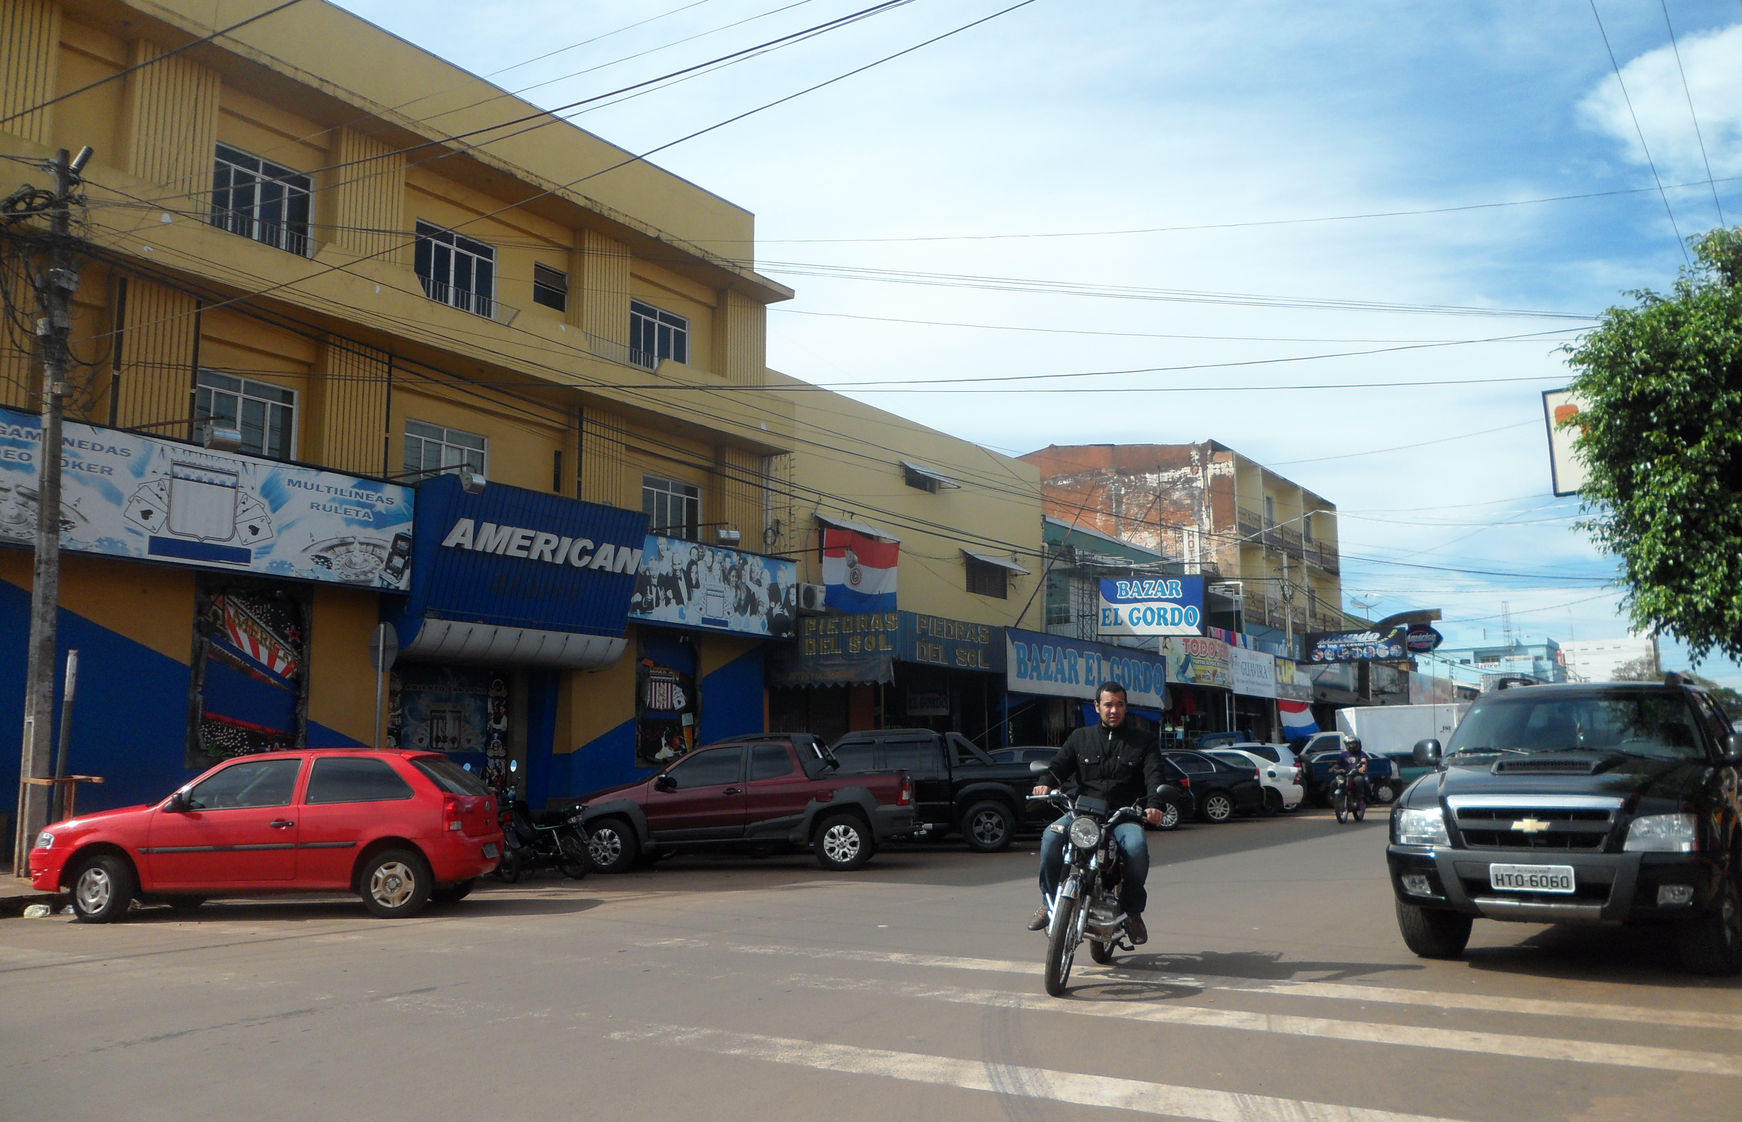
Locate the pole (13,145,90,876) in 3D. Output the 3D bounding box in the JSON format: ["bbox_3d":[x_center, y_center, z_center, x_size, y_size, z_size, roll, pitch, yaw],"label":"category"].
[{"bbox_3d":[-8.369,-0.640,13.843,0.380,7.561,0.400,-7,-11,35],"label":"pole"}]

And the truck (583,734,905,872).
[{"bbox_3d":[-1.648,2.959,16.821,4.450,1.640,1.740,-1,-9,1],"label":"truck"}]

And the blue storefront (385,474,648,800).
[{"bbox_3d":[-5.372,1.596,19.991,2.200,4.900,3.750,-7,-11,35],"label":"blue storefront"}]

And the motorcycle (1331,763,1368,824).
[{"bbox_3d":[9.362,4.535,26.486,0.720,1.120,1.950,-7,-11,35],"label":"motorcycle"}]

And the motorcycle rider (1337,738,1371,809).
[{"bbox_3d":[9.493,4.145,26.697,0.660,1.400,0.800,-7,-11,35],"label":"motorcycle rider"}]

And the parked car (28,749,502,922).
[{"bbox_3d":[-5.275,2.412,12.226,3.920,1.420,1.650,-1,-9,0],"label":"parked car"}]

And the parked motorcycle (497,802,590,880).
[{"bbox_3d":[-3.614,3.052,15.349,1.900,1.050,0.700,-8,-11,40],"label":"parked motorcycle"}]

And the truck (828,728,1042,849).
[{"bbox_3d":[0.231,3.329,19.870,5.200,1.750,1.750,0,-9,-4],"label":"truck"}]

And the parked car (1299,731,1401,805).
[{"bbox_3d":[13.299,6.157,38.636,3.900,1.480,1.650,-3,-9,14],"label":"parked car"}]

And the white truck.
[{"bbox_3d":[15.081,5.815,40.840,5.076,2.726,1.950,-1,-9,2],"label":"white truck"}]

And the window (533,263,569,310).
[{"bbox_3d":[-5.310,-4.541,22.540,0.150,0.700,0.700,-7,-11,35],"label":"window"}]

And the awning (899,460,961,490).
[{"bbox_3d":[1.387,-1.983,30.995,0.570,0.330,1.725,-7,-11,35],"label":"awning"}]

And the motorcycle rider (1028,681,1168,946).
[{"bbox_3d":[1.317,1.463,7.874,0.750,1.430,0.780,-4,-9,20],"label":"motorcycle rider"}]

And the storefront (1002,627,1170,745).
[{"bbox_3d":[4.472,3.728,30.959,1.400,3.700,8.000,-7,-11,35],"label":"storefront"}]

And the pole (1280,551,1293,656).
[{"bbox_3d":[14.200,3.689,45.889,0.200,8.125,0.200,-7,-11,35],"label":"pole"}]

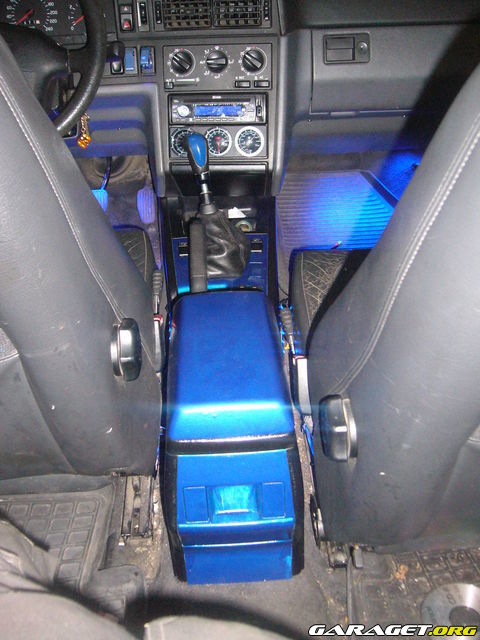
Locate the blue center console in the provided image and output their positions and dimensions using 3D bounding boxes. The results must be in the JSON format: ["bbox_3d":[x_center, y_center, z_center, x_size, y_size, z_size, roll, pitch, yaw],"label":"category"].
[{"bbox_3d":[-0.020,0.156,1.009,0.176,0.221,0.445,-2,32,-4],"label":"blue center console"}]

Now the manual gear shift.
[{"bbox_3d":[-0.041,-0.208,1.190,0.118,0.242,0.130,-2,32,-4],"label":"manual gear shift"}]

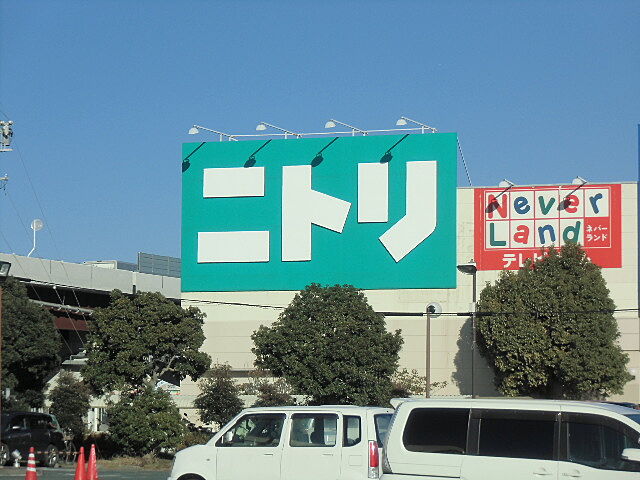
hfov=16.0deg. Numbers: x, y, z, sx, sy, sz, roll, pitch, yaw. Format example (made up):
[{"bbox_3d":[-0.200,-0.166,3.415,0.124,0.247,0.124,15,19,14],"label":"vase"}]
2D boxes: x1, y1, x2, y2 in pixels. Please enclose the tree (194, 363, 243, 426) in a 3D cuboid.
[{"bbox_3d":[-3.682,6.022,82.500,1.710,3.080,1.710,0,-4,0],"label":"tree"}]

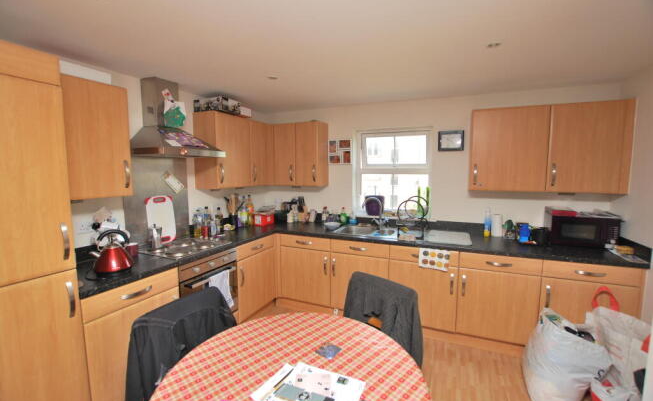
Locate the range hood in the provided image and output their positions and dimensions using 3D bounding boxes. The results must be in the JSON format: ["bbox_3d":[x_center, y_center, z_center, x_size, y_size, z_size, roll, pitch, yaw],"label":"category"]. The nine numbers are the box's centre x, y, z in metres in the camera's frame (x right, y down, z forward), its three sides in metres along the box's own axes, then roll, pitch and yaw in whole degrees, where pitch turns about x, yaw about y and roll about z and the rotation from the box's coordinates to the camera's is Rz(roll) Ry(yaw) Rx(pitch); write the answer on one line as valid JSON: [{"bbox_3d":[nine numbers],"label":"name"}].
[{"bbox_3d":[-1.218,-0.648,2.179,0.492,0.599,0.609,2,5,23],"label":"range hood"}]

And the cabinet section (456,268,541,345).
[{"bbox_3d":[1.525,0.863,2.525,0.585,0.596,0.560,2,5,23],"label":"cabinet section"}]

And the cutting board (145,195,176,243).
[{"bbox_3d":[-1.431,0.176,2.383,0.025,0.430,0.250,-6,2,24],"label":"cutting board"}]

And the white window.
[{"bbox_3d":[0.756,-0.312,3.119,0.832,0.949,0.081,2,5,23],"label":"white window"}]

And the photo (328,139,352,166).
[{"bbox_3d":[0.158,-0.577,3.259,0.304,0.304,0.025,2,5,23],"label":"photo"}]

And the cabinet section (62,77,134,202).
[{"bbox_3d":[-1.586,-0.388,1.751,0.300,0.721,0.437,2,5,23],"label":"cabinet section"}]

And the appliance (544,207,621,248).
[{"bbox_3d":[2.167,0.252,2.350,0.430,0.270,0.320,2,6,23],"label":"appliance"}]

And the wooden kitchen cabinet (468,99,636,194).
[{"bbox_3d":[1.863,-0.438,2.399,1.077,0.713,0.306,2,5,23],"label":"wooden kitchen cabinet"}]

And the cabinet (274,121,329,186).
[{"bbox_3d":[-0.303,-0.524,3.304,0.591,0.709,0.306,2,5,23],"label":"cabinet"}]

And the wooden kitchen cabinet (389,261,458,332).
[{"bbox_3d":[0.976,0.840,2.744,0.591,0.594,0.548,2,5,23],"label":"wooden kitchen cabinet"}]

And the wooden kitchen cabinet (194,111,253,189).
[{"bbox_3d":[-1.083,-0.494,2.877,0.315,0.720,0.490,2,6,23],"label":"wooden kitchen cabinet"}]

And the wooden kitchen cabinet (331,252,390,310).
[{"bbox_3d":[0.422,0.818,2.964,0.600,0.600,0.520,2,6,23],"label":"wooden kitchen cabinet"}]

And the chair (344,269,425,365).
[{"bbox_3d":[0.175,0.927,1.441,0.430,0.915,0.500,5,7,42],"label":"chair"}]

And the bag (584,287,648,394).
[{"bbox_3d":[1.927,0.994,1.772,0.340,0.700,0.400,-3,6,-33],"label":"bag"}]

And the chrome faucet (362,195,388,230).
[{"bbox_3d":[0.531,0.151,3.014,0.233,0.360,0.132,0,5,-3],"label":"chrome faucet"}]

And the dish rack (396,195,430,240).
[{"bbox_3d":[0.874,0.174,2.743,0.280,0.380,0.370,2,6,23],"label":"dish rack"}]

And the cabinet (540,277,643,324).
[{"bbox_3d":[2.049,0.884,2.296,0.562,0.594,0.548,2,5,23],"label":"cabinet"}]

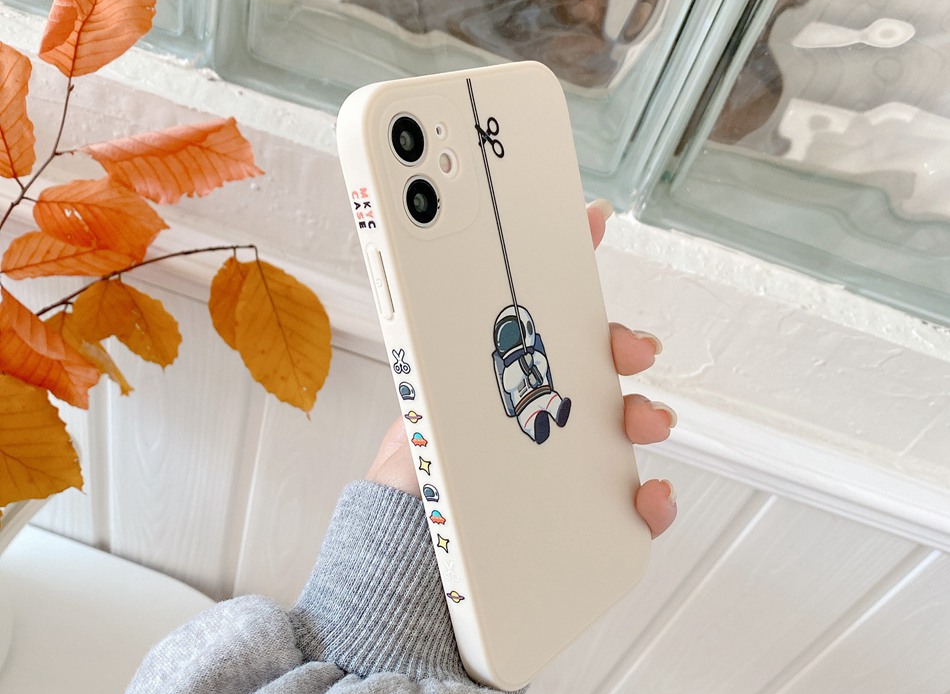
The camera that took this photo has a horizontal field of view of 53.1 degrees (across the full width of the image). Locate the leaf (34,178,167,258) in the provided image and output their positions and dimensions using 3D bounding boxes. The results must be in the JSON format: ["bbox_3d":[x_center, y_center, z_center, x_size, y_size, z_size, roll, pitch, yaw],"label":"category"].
[{"bbox_3d":[-0.130,-0.045,0.330,0.045,0.026,0.012,9,14,-17],"label":"leaf"}]

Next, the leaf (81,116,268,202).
[{"bbox_3d":[-0.103,-0.063,0.322,0.060,0.027,0.015,-2,19,-11],"label":"leaf"}]

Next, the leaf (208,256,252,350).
[{"bbox_3d":[-0.086,-0.014,0.358,0.028,0.043,0.011,-7,19,-2],"label":"leaf"}]

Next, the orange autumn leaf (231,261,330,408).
[{"bbox_3d":[-0.072,-0.004,0.352,0.035,0.057,0.012,-10,17,0],"label":"orange autumn leaf"}]

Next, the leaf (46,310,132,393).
[{"bbox_3d":[-0.149,0.002,0.368,0.022,0.041,0.014,-27,20,-1],"label":"leaf"}]

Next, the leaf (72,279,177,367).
[{"bbox_3d":[-0.132,-0.009,0.360,0.036,0.036,0.016,-17,20,-3],"label":"leaf"}]

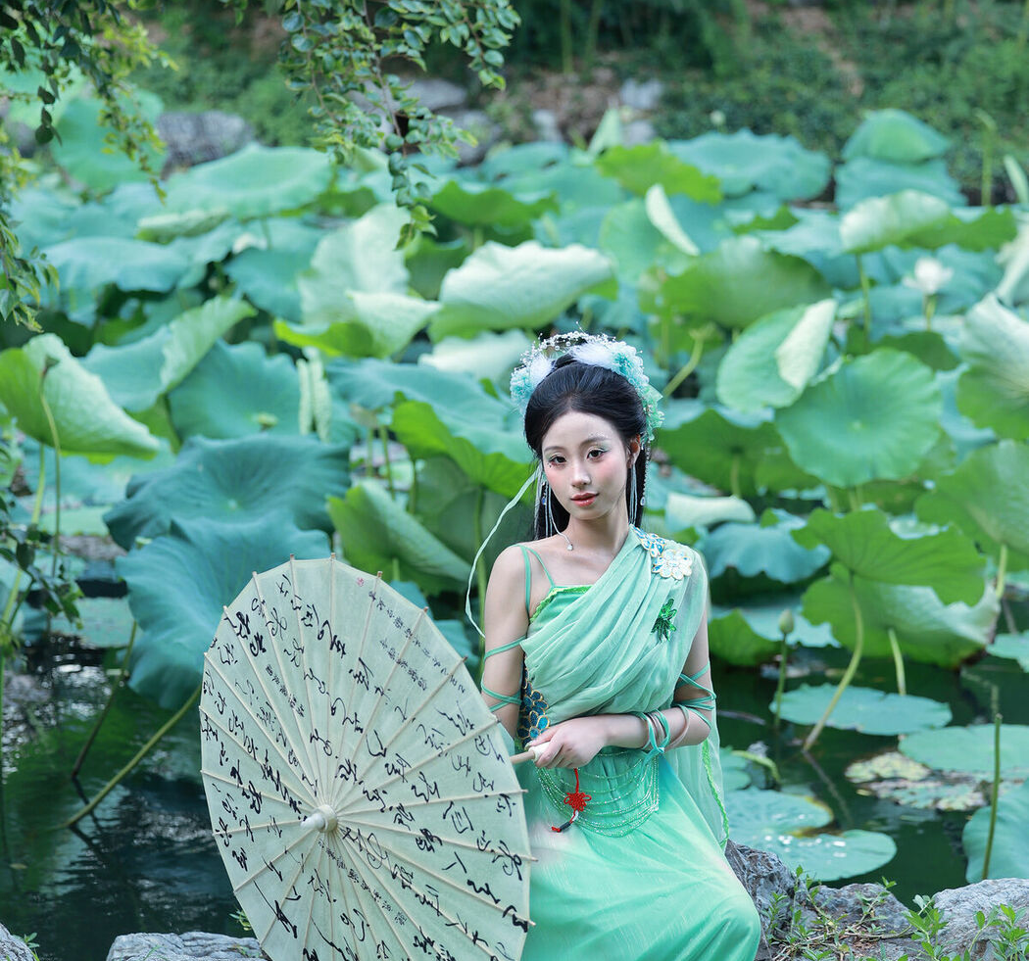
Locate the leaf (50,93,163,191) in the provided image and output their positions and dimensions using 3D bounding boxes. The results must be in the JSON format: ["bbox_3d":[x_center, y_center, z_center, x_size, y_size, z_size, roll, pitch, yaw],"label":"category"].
[{"bbox_3d":[-1.594,-1.331,11.600,0.450,0.380,0.280,0,11,0],"label":"leaf"}]

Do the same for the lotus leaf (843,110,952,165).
[{"bbox_3d":[1.616,-1.450,12.500,0.460,0.200,0.430,0,11,0],"label":"lotus leaf"}]

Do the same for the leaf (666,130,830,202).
[{"bbox_3d":[0.957,-1.285,12.100,0.660,0.220,0.580,0,12,0],"label":"leaf"}]

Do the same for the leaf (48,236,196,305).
[{"bbox_3d":[-1.380,-0.740,10.400,0.550,0.190,0.480,0,12,0],"label":"leaf"}]

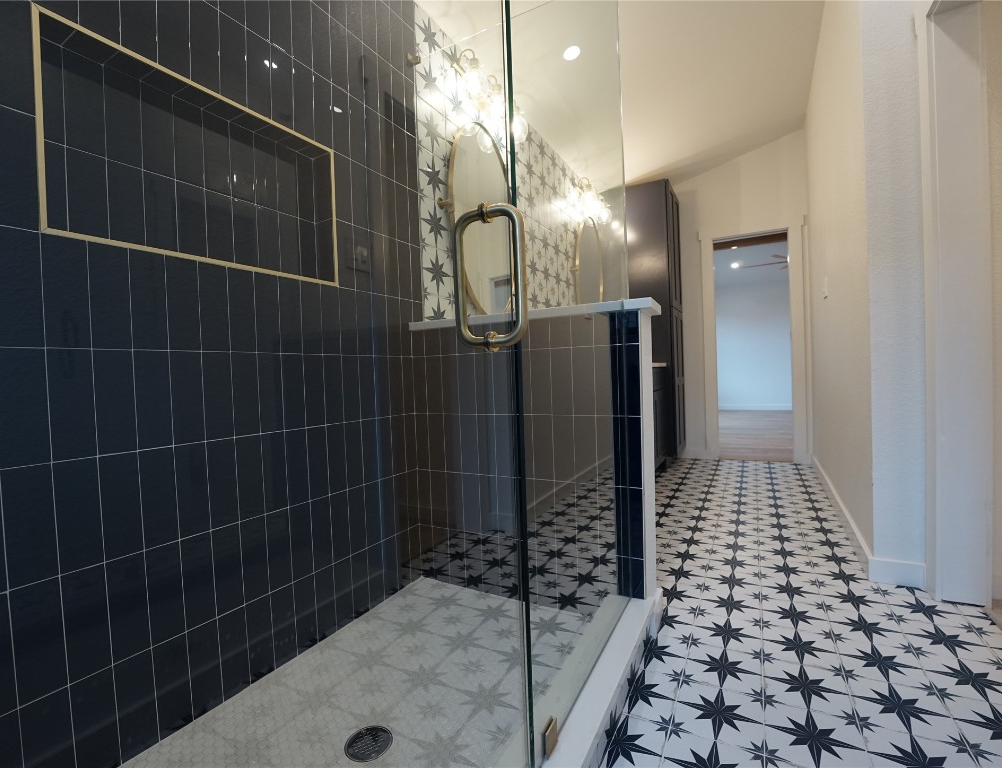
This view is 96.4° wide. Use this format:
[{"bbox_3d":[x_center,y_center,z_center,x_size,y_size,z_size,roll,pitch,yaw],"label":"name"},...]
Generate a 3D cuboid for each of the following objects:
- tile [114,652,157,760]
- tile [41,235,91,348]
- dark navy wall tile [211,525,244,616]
[{"bbox_3d":[-0.839,0.732,1.023,0.010,0.220,0.075,-2,1,30],"label":"tile"},{"bbox_3d":[-0.905,-0.191,0.932,0.010,0.228,0.073,-1,1,30],"label":"tile"},{"bbox_3d":[-0.728,0.491,1.193,0.010,0.228,0.073,-1,1,30],"label":"dark navy wall tile"}]

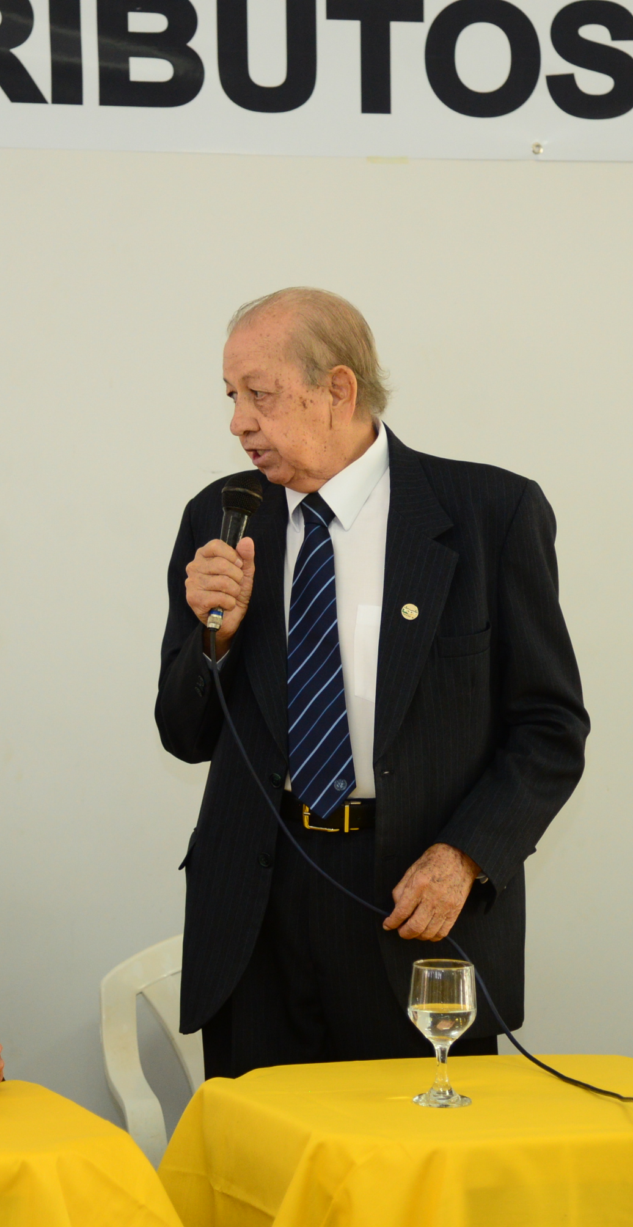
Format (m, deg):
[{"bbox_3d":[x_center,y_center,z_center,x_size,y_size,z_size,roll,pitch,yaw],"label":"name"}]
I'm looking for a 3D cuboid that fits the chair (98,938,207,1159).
[{"bbox_3d":[-0.040,0.862,5.100,0.480,0.860,0.530,0,0,-12],"label":"chair"}]

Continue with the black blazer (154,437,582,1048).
[{"bbox_3d":[0.068,0.152,4.770,0.550,0.760,0.380,0,0,22],"label":"black blazer"}]

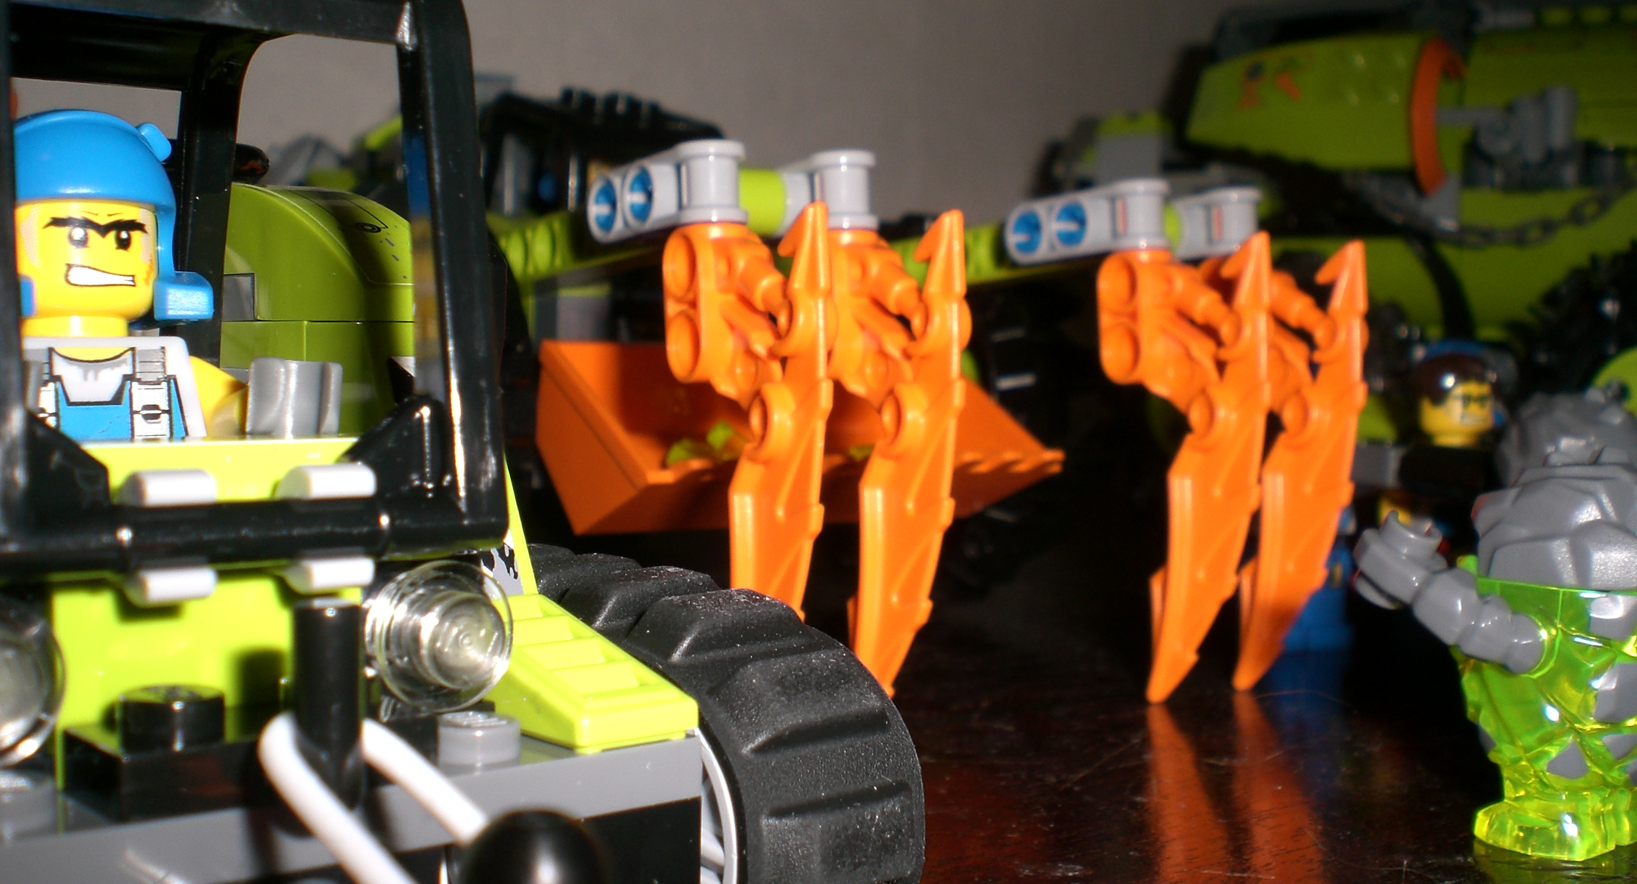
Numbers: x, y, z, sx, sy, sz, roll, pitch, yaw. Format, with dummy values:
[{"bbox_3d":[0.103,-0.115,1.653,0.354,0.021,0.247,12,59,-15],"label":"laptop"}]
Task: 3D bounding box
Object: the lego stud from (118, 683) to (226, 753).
[{"bbox_3d":[-0.032,0.014,0.089,0.005,0.002,0.005,-2,4,-40],"label":"lego stud"}]

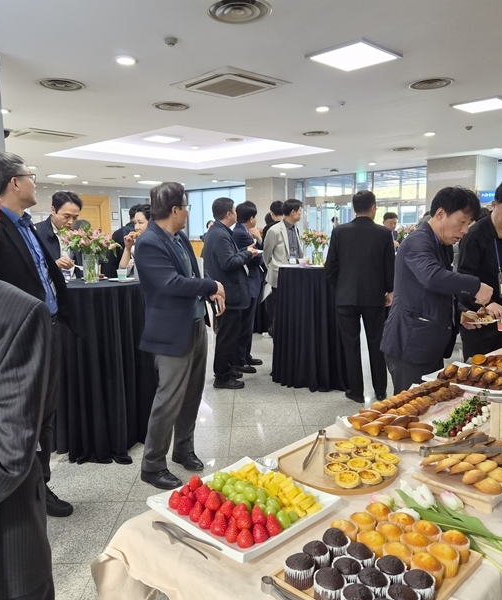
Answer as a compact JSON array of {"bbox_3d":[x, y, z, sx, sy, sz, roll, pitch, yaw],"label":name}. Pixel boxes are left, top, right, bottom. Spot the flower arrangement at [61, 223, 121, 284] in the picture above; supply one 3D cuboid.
[{"bbox_3d":[-1.010,-0.296,3.368,0.370,0.365,0.350,0,10,0],"label":"flower arrangement"}]

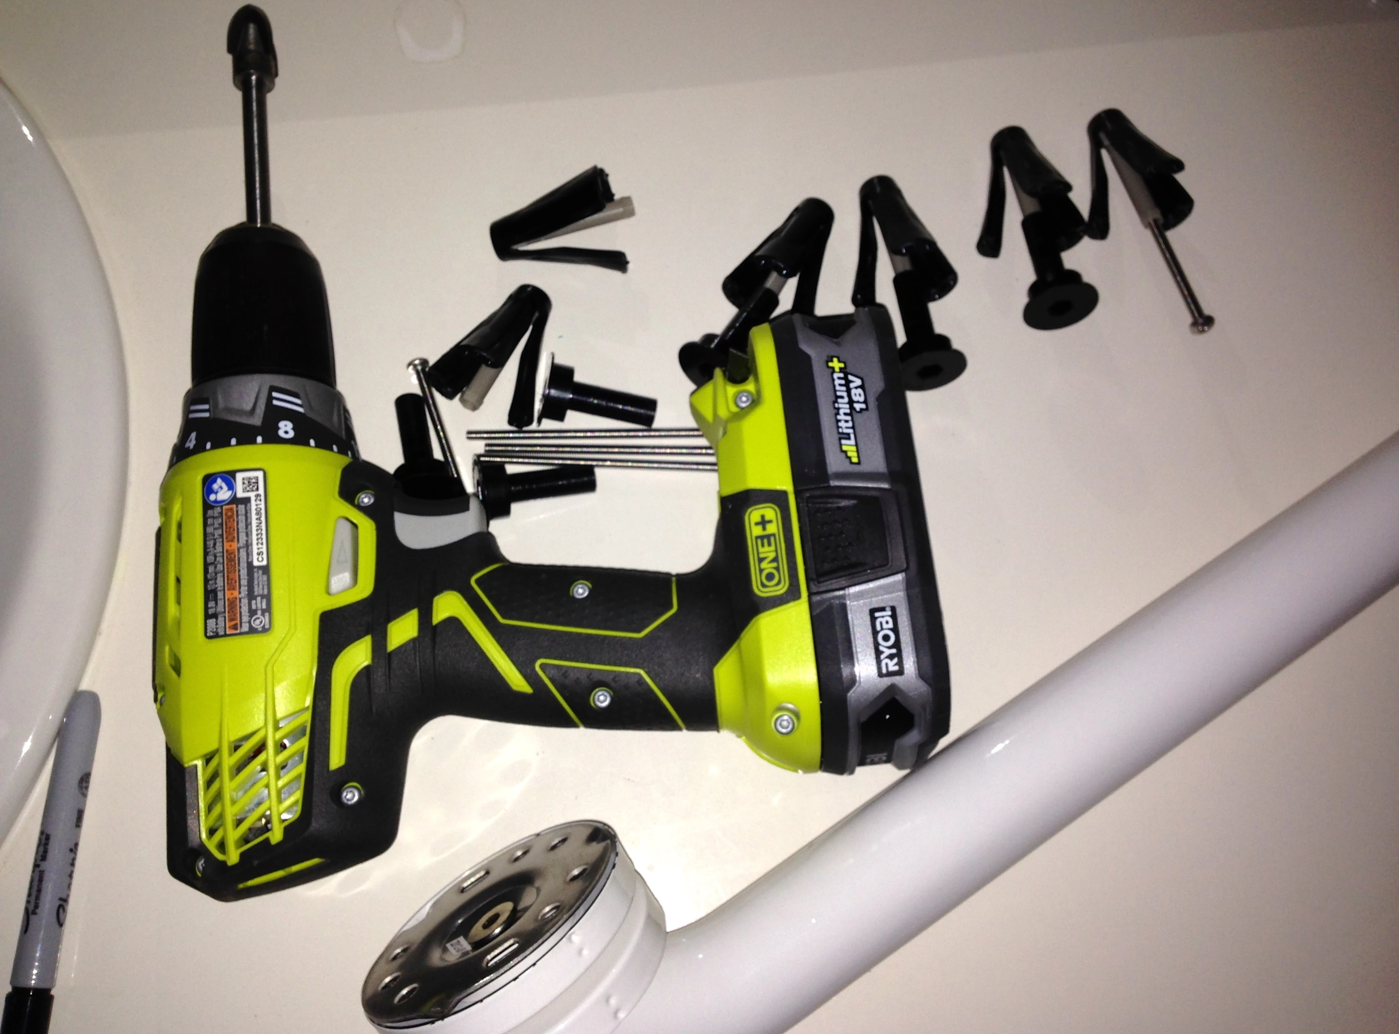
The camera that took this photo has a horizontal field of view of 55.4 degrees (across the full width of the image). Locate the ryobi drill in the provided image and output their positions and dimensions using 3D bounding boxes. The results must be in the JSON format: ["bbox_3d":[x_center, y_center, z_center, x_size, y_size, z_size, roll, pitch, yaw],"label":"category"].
[{"bbox_3d":[-0.049,-0.039,0.379,0.208,0.078,0.266,-5,74,-3],"label":"ryobi drill"}]

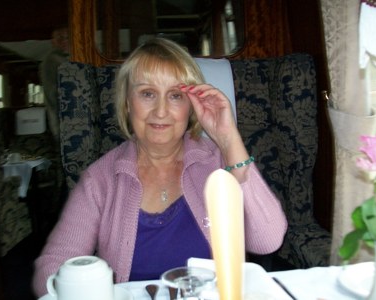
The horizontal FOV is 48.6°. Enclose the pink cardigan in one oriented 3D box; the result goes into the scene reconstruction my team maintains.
[{"bbox_3d":[-0.045,0.205,0.970,0.540,0.520,0.360,-2,2,-3],"label":"pink cardigan"}]

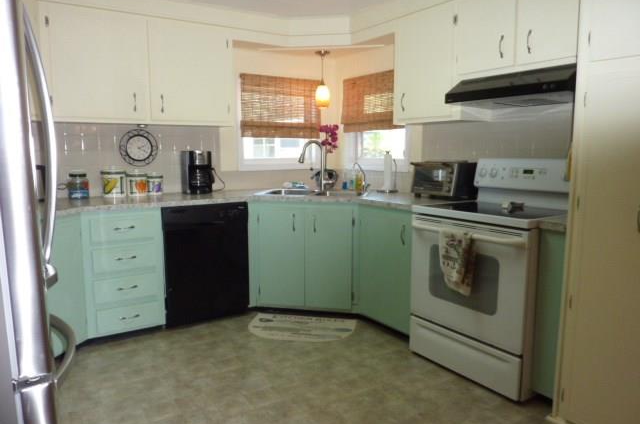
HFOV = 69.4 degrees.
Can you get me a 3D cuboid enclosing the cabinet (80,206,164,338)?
[{"bbox_3d":[-1.391,0.364,3.177,0.471,0.828,0.610,-5,8,-33],"label":"cabinet"}]

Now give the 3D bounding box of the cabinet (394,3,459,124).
[{"bbox_3d":[0.816,-0.965,3.153,0.292,0.724,0.589,-5,8,-33],"label":"cabinet"}]

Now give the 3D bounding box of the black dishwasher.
[{"bbox_3d":[-0.936,0.336,3.470,0.603,0.843,0.605,-5,8,-33],"label":"black dishwasher"}]

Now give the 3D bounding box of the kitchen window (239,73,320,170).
[{"bbox_3d":[-0.333,-0.786,4.147,0.828,0.821,0.100,-5,8,-33],"label":"kitchen window"}]

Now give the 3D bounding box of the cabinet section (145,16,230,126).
[{"bbox_3d":[-1.006,-1.012,3.477,0.601,0.732,0.320,-5,8,-32],"label":"cabinet section"}]

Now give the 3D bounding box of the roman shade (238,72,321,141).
[{"bbox_3d":[-0.318,-0.925,4.098,0.818,0.534,0.060,-5,8,-33],"label":"roman shade"}]

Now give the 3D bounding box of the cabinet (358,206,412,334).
[{"bbox_3d":[0.672,0.363,3.195,0.610,0.828,0.532,-5,8,-33],"label":"cabinet"}]

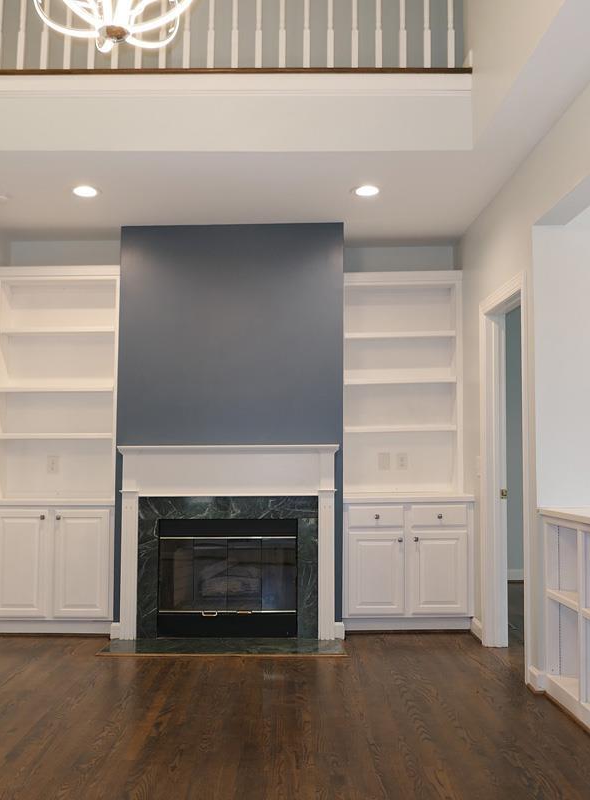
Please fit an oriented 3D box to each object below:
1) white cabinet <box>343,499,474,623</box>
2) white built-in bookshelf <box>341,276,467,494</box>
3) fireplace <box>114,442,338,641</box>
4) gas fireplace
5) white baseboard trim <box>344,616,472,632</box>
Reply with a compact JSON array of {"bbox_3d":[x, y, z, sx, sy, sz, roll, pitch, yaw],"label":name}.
[{"bbox_3d":[0.744,1.066,5.550,0.860,0.768,0.600,0,-3,0],"label":"white cabinet"},{"bbox_3d":[0.749,-0.119,5.776,0.865,1.579,0.290,0,-3,0],"label":"white built-in bookshelf"},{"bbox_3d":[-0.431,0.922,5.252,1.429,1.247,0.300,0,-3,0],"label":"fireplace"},{"bbox_3d":[-0.438,1.166,5.308,0.912,0.767,0.280,0,-3,0],"label":"gas fireplace"},{"bbox_3d":[0.752,1.497,5.324,0.834,0.094,0.030,0,-3,0],"label":"white baseboard trim"}]

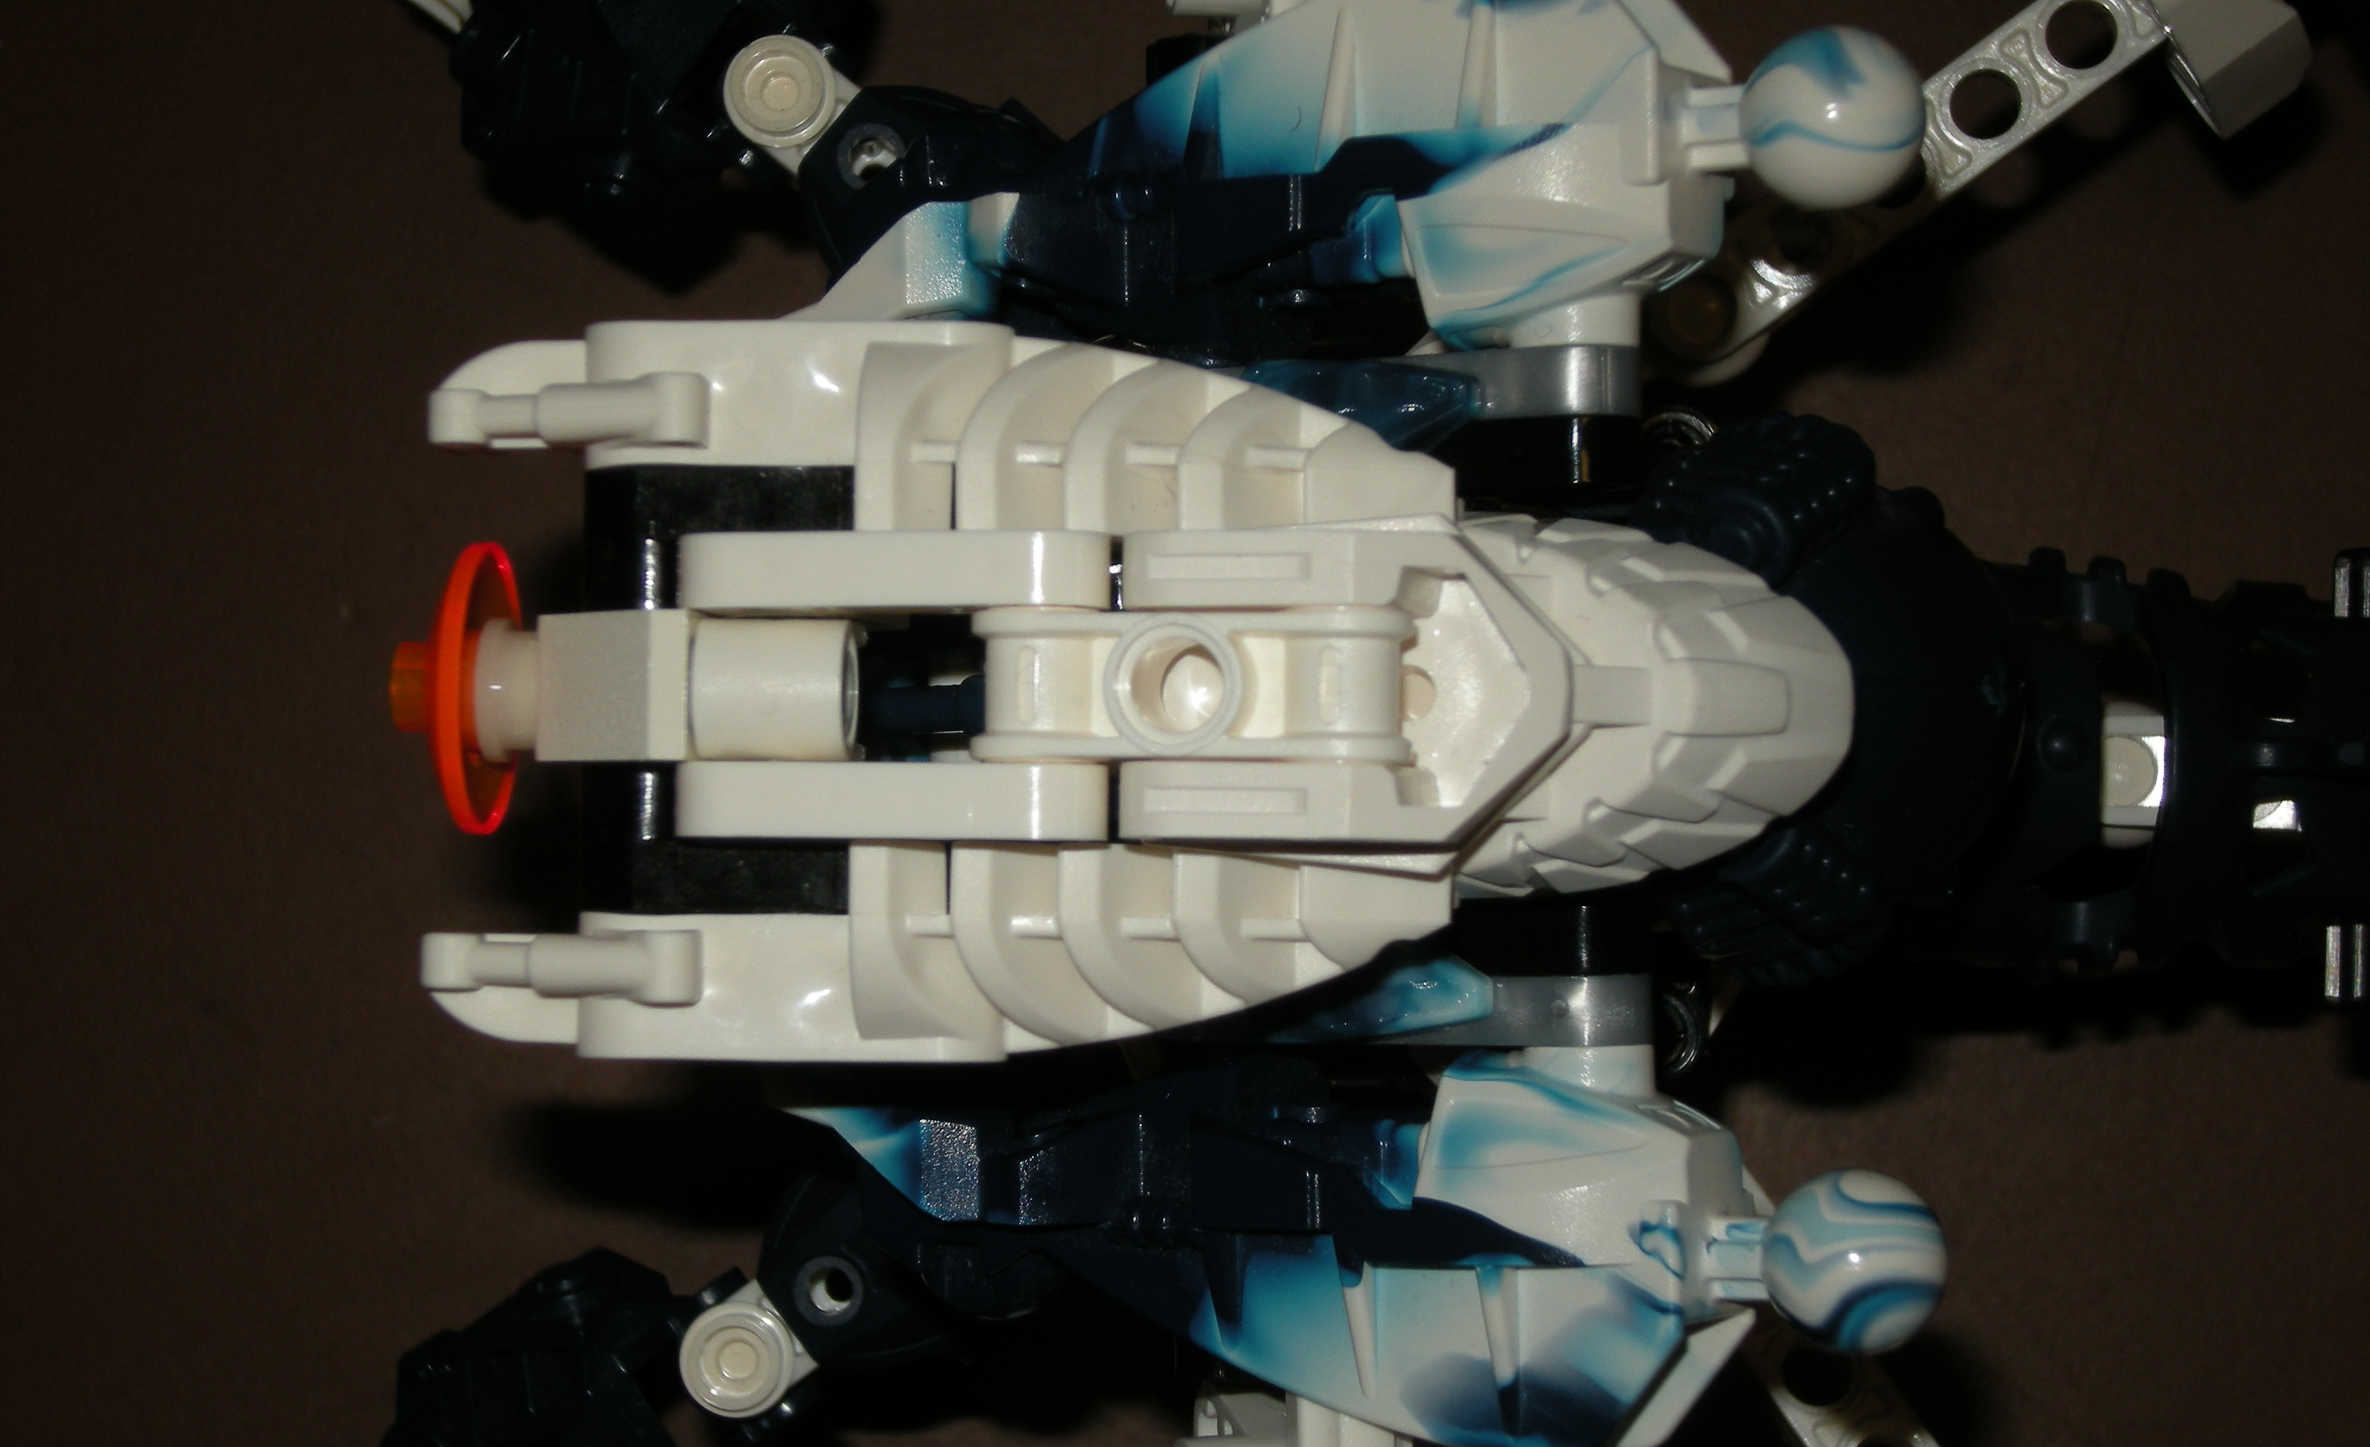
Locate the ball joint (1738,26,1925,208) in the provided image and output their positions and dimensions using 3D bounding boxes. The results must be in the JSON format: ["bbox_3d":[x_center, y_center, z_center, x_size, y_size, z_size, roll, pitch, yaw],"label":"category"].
[{"bbox_3d":[0.036,-0.034,0.332,0.010,0.010,0.010,0,90,0],"label":"ball joint"}]

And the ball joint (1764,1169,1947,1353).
[{"bbox_3d":[0.037,0.030,0.332,0.010,0.010,0.010,0,90,0],"label":"ball joint"}]

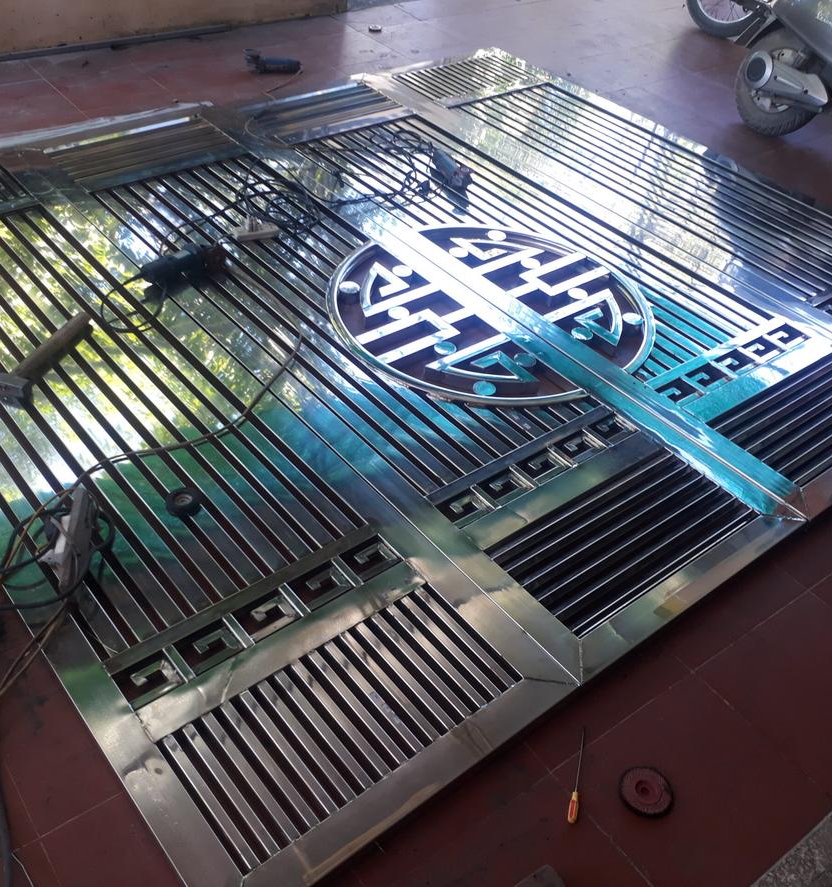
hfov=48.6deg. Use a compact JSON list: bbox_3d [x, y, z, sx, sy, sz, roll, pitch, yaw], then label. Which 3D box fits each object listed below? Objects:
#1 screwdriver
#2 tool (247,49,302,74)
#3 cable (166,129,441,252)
[{"bbox_3d":[0.300,0.608,1.701,0.022,0.021,0.203,13,41,8],"label":"screwdriver"},{"bbox_3d":[-0.652,-1.765,4.260,0.250,0.088,0.075,3,41,-5],"label":"tool"},{"bbox_3d":[-0.383,-0.929,3.275,1.280,0.070,0.560,-28,51,-33],"label":"cable"}]

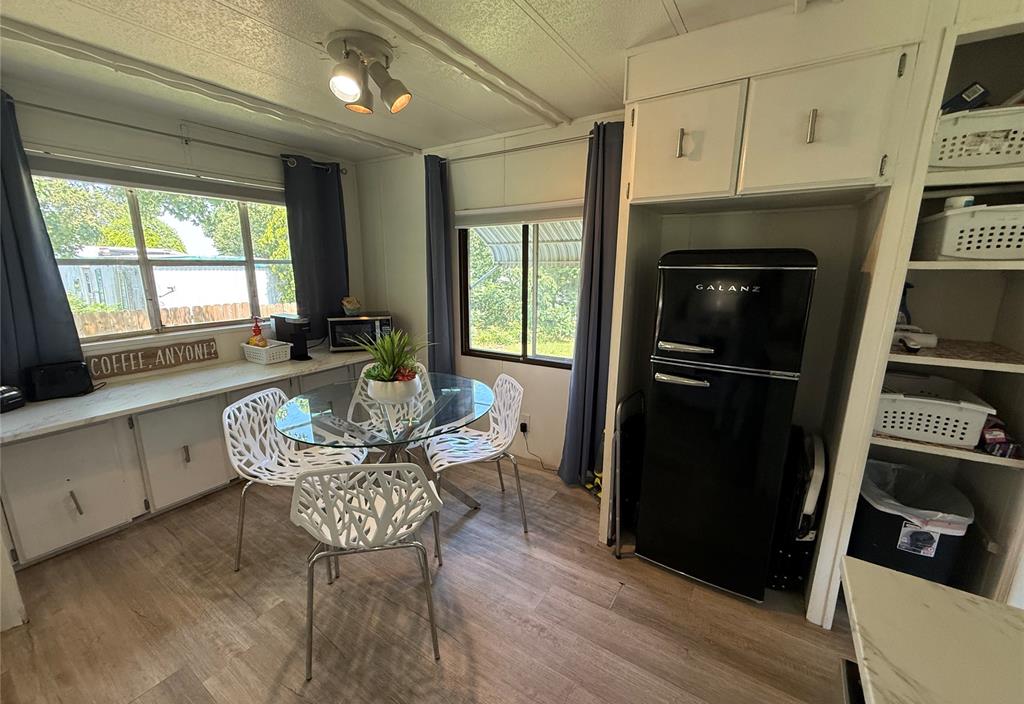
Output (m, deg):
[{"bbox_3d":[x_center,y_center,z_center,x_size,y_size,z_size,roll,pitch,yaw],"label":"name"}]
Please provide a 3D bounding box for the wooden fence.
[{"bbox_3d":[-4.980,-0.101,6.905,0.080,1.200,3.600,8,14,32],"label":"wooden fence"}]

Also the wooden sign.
[{"bbox_3d":[-2.585,0.032,3.040,0.025,0.170,0.760,8,14,32],"label":"wooden sign"}]

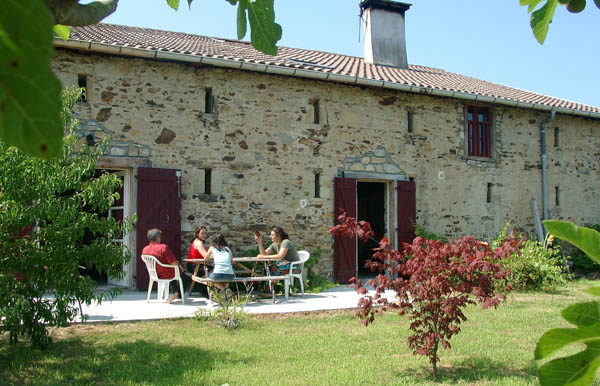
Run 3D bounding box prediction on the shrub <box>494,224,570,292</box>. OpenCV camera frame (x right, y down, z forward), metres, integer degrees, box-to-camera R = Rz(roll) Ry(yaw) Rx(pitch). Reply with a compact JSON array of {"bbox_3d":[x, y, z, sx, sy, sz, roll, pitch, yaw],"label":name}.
[{"bbox_3d":[4.863,1.346,12.300,1.600,1.360,1.350,0,-4,0],"label":"shrub"}]

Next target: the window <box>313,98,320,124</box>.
[{"bbox_3d":[0.393,-1.897,13.798,0.133,0.593,0.100,2,-5,-26],"label":"window"}]

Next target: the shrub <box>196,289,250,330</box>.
[{"bbox_3d":[-0.963,1.466,7.416,0.660,0.530,0.600,0,-4,0],"label":"shrub"}]

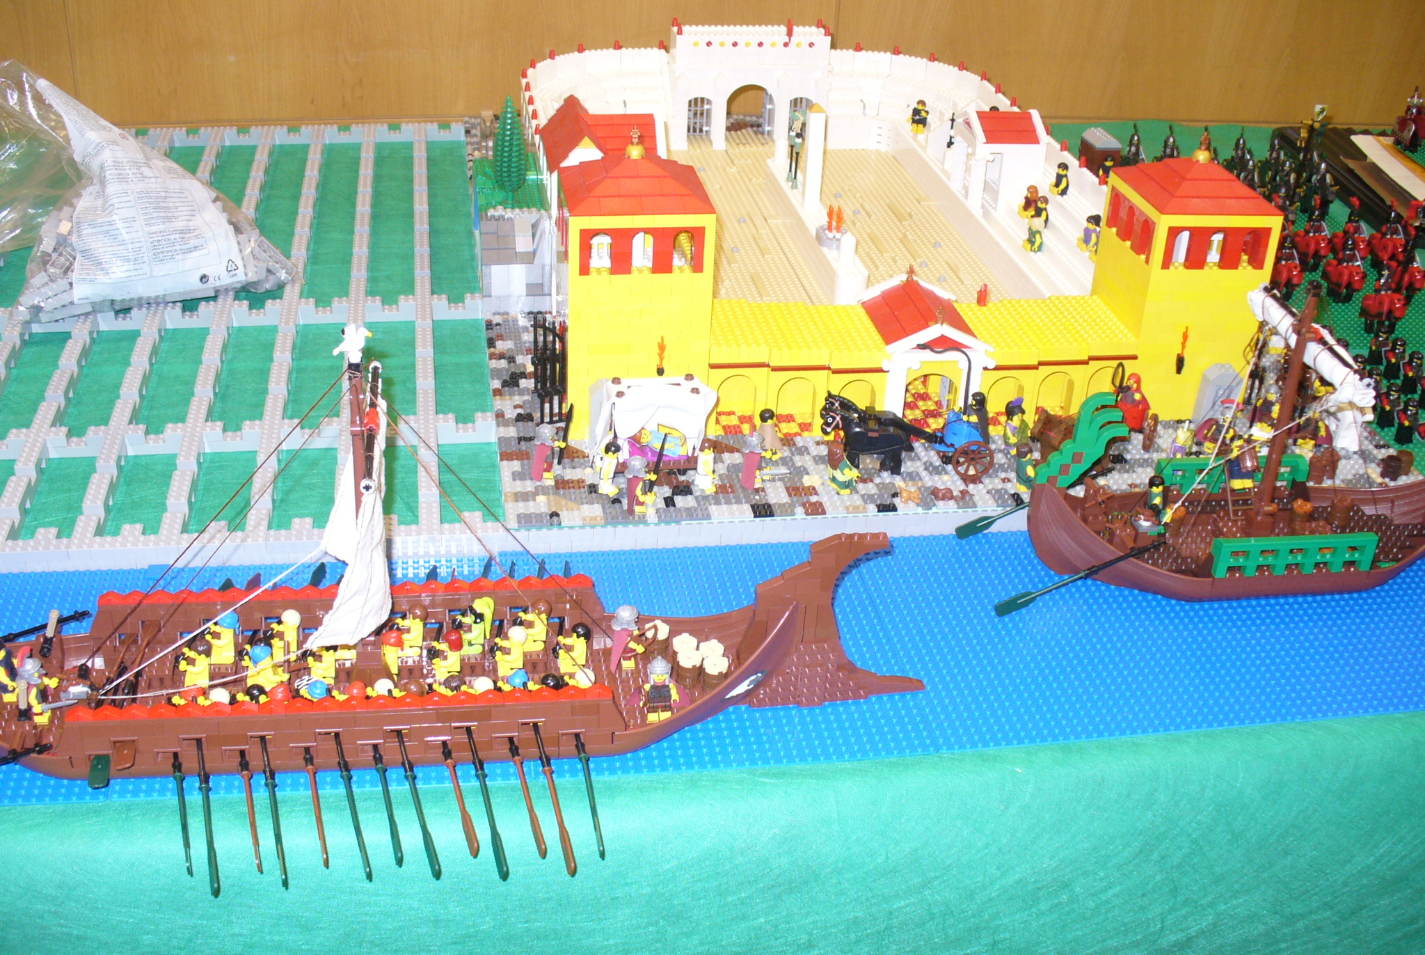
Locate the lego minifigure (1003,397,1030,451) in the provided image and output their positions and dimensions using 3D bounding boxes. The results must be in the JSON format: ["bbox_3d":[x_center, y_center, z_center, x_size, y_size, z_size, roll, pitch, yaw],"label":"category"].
[{"bbox_3d":[0.251,-0.043,1.264,0.018,0.047,0.025,27,37,35],"label":"lego minifigure"}]

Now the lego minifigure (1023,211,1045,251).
[{"bbox_3d":[0.328,-0.249,1.558,0.022,0.033,0.024,-2,30,-10],"label":"lego minifigure"}]

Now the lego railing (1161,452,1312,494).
[{"bbox_3d":[0.428,-0.004,1.259,0.128,0.029,0.016,-2,30,-10],"label":"lego railing"}]

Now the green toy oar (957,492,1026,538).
[{"bbox_3d":[0.224,0.030,1.194,0.075,0.006,0.013,-24,76,0],"label":"green toy oar"}]

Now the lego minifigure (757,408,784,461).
[{"bbox_3d":[0.047,-0.035,1.224,0.025,0.043,0.018,26,37,34],"label":"lego minifigure"}]

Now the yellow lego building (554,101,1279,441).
[{"bbox_3d":[0.171,-0.171,1.271,0.587,0.248,0.134,-2,30,-10],"label":"yellow lego building"}]

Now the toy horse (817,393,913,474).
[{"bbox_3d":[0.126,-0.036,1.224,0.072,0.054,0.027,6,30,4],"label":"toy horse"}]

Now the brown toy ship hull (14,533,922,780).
[{"bbox_3d":[-0.184,0.098,0.960,0.670,0.110,0.130,-2,30,-10],"label":"brown toy ship hull"}]

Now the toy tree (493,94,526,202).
[{"bbox_3d":[-0.228,-0.368,1.708,0.032,0.125,0.032,-2,30,-10],"label":"toy tree"}]

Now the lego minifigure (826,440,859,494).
[{"bbox_3d":[0.102,-0.011,1.188,0.018,0.043,0.025,-19,37,-34],"label":"lego minifigure"}]

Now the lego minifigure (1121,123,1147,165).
[{"bbox_3d":[0.577,-0.454,2.076,0.026,0.048,0.021,1,30,-5],"label":"lego minifigure"}]

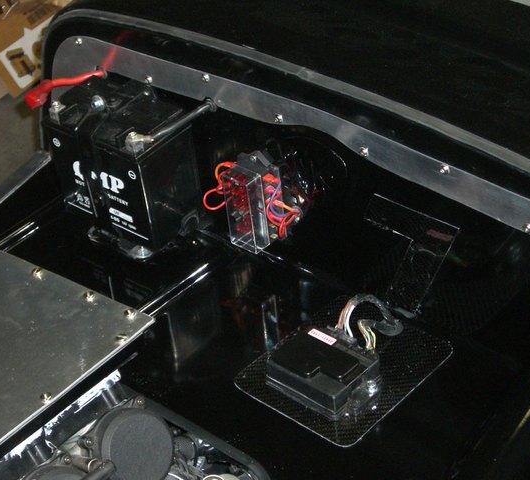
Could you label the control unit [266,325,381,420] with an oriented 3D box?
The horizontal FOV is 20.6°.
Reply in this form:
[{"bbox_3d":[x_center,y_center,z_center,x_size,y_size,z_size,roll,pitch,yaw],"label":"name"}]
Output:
[{"bbox_3d":[0.059,0.130,1.440,0.101,0.029,0.071,23,46,35],"label":"control unit"}]

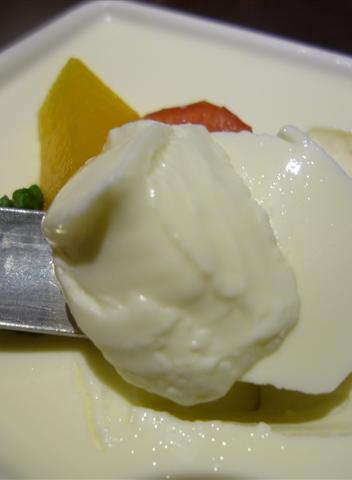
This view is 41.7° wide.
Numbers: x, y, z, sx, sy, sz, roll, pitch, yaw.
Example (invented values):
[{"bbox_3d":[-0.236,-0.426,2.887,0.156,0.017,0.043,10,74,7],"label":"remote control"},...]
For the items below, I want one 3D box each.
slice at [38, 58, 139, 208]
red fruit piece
[{"bbox_3d":[-0.022,-0.025,0.122,0.028,0.011,0.046,0,75,0],"label":"slice"},{"bbox_3d":[0.006,-0.025,0.123,0.030,0.012,0.026,0,62,0],"label":"red fruit piece"}]

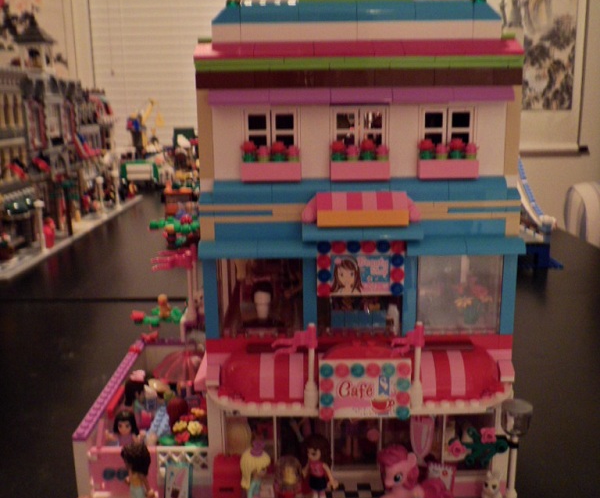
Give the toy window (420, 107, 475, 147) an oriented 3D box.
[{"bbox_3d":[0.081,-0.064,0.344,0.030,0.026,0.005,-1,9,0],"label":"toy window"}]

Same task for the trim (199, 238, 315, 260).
[{"bbox_3d":[-0.023,0.000,0.342,0.064,0.010,0.014,-1,9,0],"label":"trim"}]

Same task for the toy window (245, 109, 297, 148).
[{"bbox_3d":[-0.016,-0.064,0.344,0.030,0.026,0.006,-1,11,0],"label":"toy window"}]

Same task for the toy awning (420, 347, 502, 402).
[{"bbox_3d":[0.087,0.069,0.344,0.046,0.025,0.022,-1,11,0],"label":"toy awning"}]

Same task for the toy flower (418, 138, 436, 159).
[{"bbox_3d":[0.069,-0.054,0.340,0.009,0.012,0.009,-1,9,0],"label":"toy flower"}]

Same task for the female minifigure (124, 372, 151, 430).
[{"bbox_3d":[-0.114,0.110,0.445,0.016,0.046,0.015,4,12,25],"label":"female minifigure"}]

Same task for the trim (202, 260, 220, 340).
[{"bbox_3d":[-0.050,0.026,0.359,0.008,0.048,0.008,-1,8,0],"label":"trim"}]

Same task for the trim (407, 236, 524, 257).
[{"bbox_3d":[0.090,-0.002,0.343,0.064,0.010,0.011,-1,11,0],"label":"trim"}]

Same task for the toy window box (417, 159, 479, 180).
[{"bbox_3d":[0.081,-0.044,0.342,0.032,0.010,0.008,-1,11,0],"label":"toy window box"}]

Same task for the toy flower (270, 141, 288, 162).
[{"bbox_3d":[-0.011,-0.053,0.339,0.009,0.011,0.009,-1,8,0],"label":"toy flower"}]

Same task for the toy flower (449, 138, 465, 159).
[{"bbox_3d":[0.085,-0.054,0.339,0.009,0.012,0.009,-1,9,0],"label":"toy flower"}]

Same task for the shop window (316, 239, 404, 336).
[{"bbox_3d":[0.034,0.021,0.353,0.049,0.056,0.009,-1,11,0],"label":"shop window"}]

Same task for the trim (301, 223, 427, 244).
[{"bbox_3d":[0.034,-0.011,0.341,0.064,0.010,0.016,-1,8,0],"label":"trim"}]

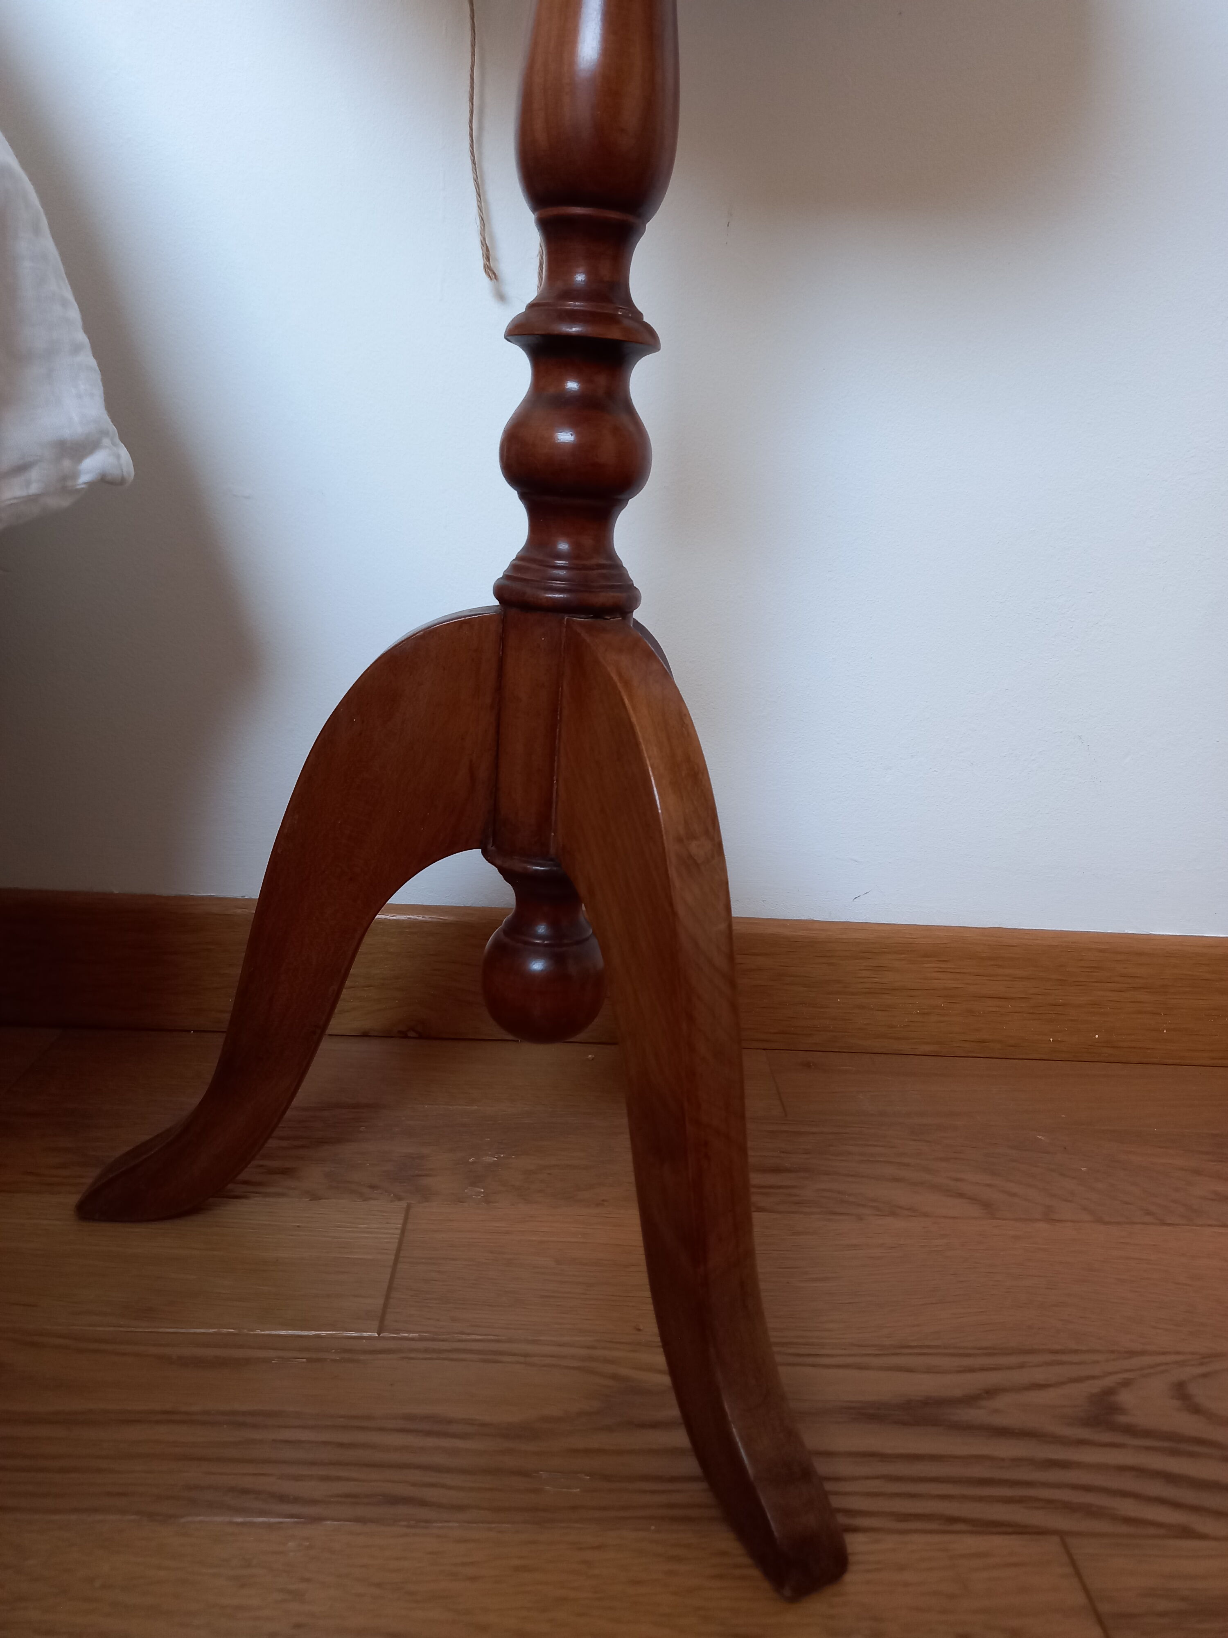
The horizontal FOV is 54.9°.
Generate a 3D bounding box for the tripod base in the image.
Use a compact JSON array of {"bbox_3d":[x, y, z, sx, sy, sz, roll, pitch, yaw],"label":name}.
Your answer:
[{"bbox_3d":[-0.075,0.053,0.498,0.318,0.286,0.367,2,17,-2],"label":"tripod base"}]

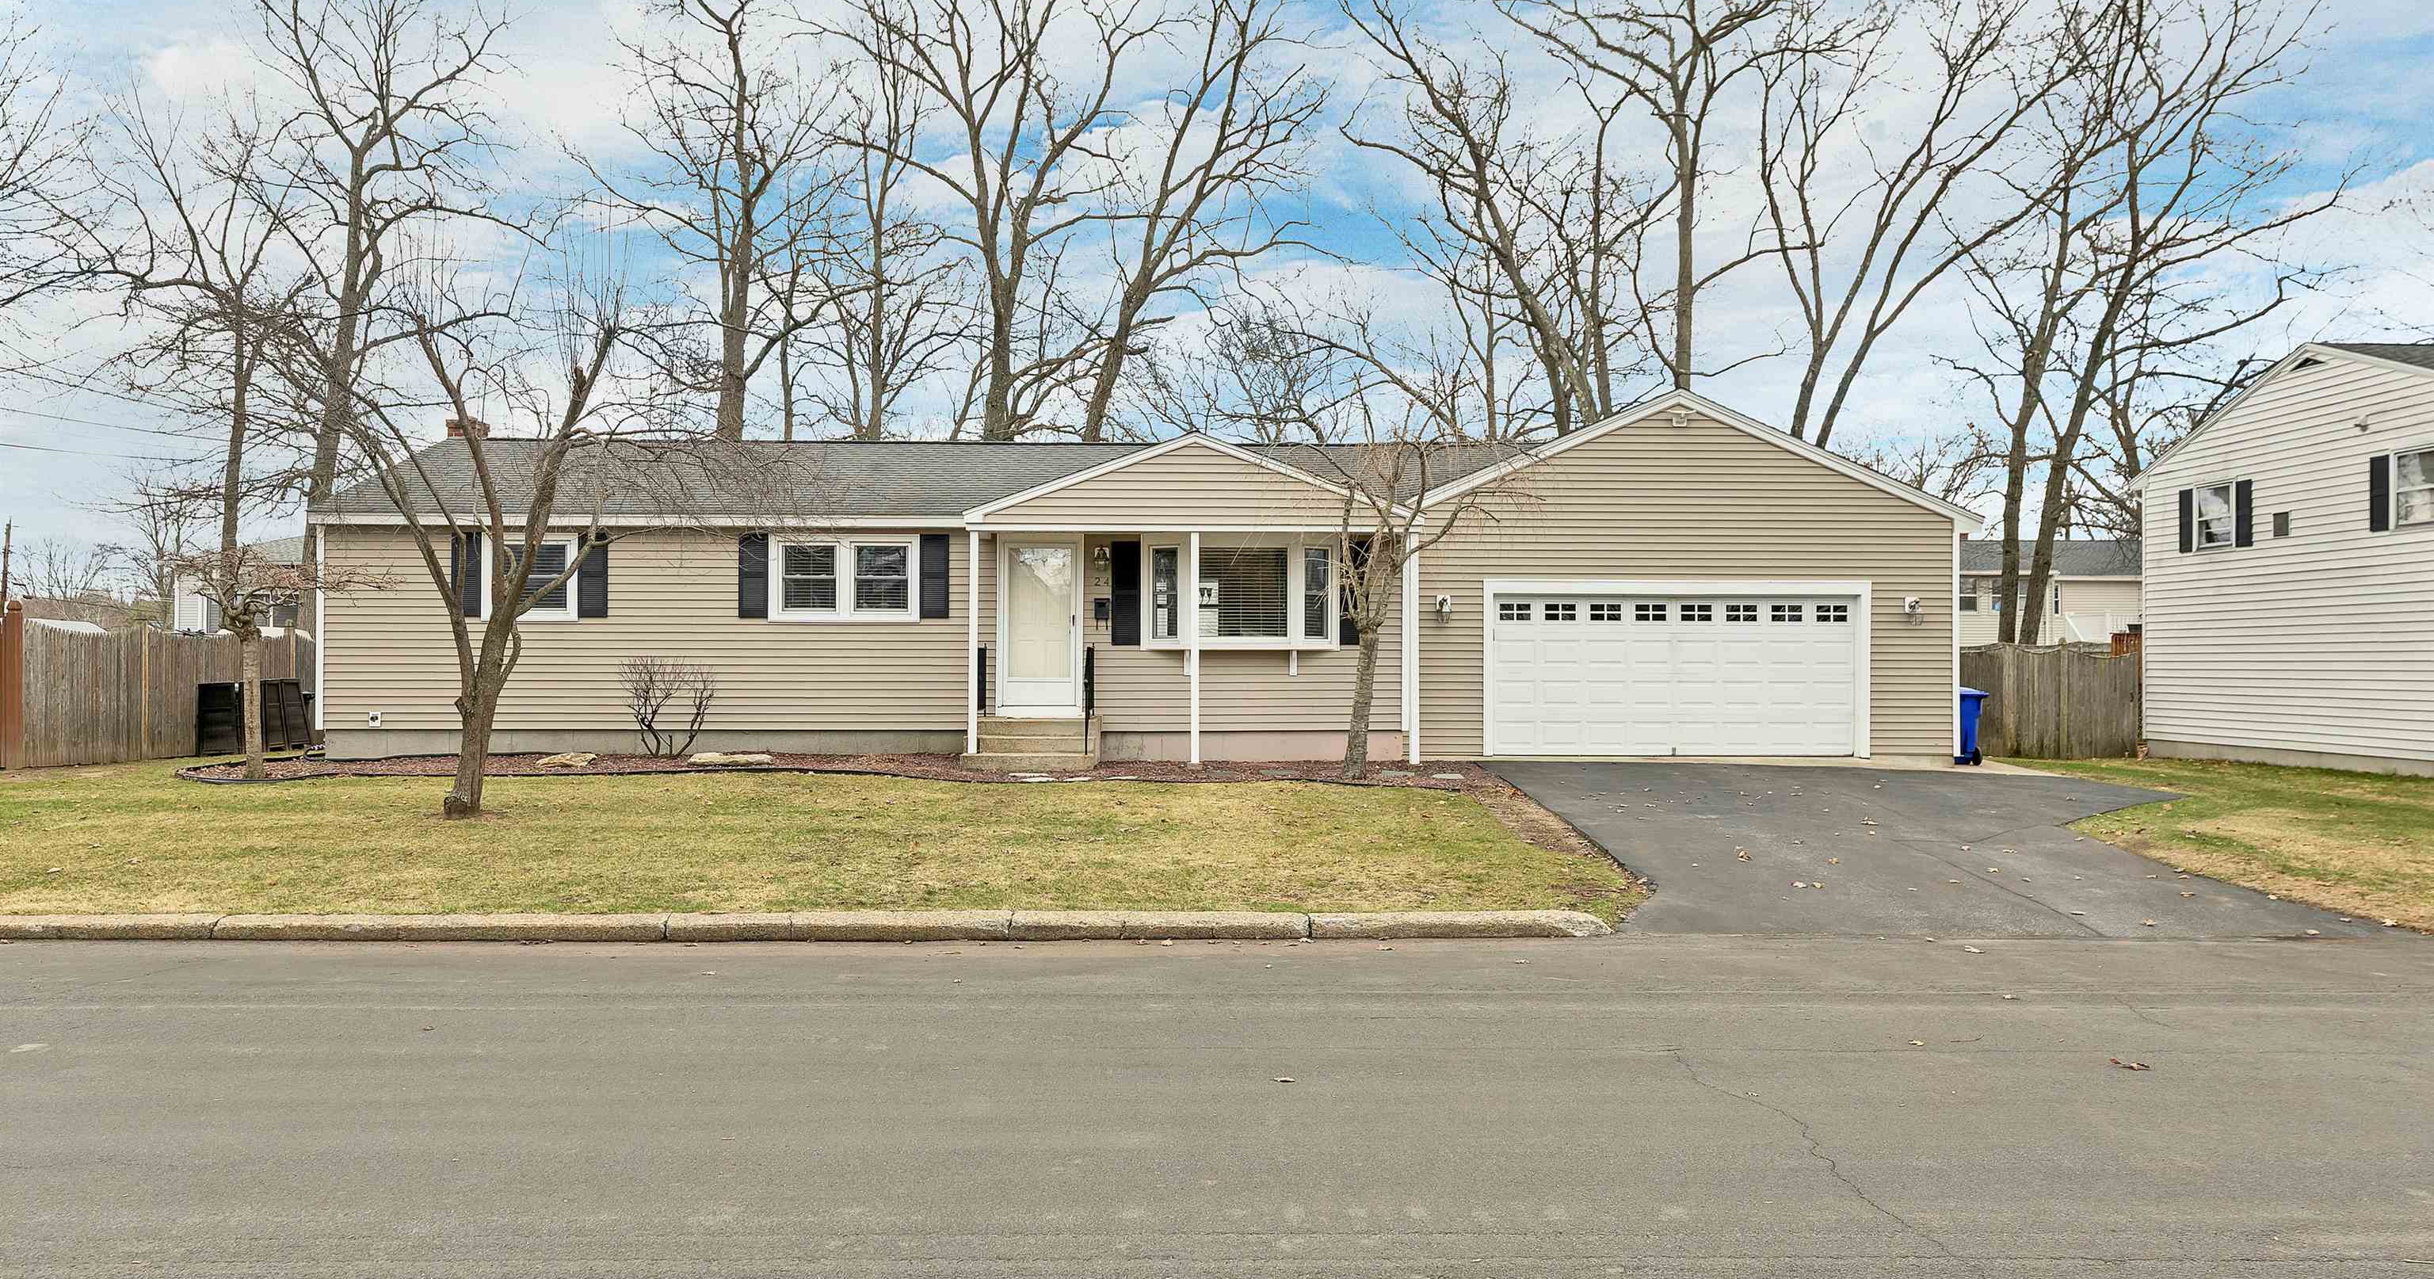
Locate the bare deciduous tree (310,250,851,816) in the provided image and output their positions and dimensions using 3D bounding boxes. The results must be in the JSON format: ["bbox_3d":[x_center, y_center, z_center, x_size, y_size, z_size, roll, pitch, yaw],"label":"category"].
[{"bbox_3d":[-5.500,-0.940,14.000,4.450,4.950,4.000,0,0,-1],"label":"bare deciduous tree"}]

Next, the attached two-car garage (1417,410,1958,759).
[{"bbox_3d":[6.050,-0.784,24.884,7.390,4.780,6.900,0,-1,-2],"label":"attached two-car garage"}]

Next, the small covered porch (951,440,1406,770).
[{"bbox_3d":[-0.330,-0.440,19.750,5.450,3.920,1.750,0,0,-1],"label":"small covered porch"}]

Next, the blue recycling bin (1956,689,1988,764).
[{"bbox_3d":[10.220,1.200,22.250,0.740,1.090,0.630,0,-1,21],"label":"blue recycling bin"}]

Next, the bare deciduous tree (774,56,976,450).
[{"bbox_3d":[-8.627,-6.438,41.000,4.902,16.825,4.657,0,-1,-2],"label":"bare deciduous tree"}]

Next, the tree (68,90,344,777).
[{"bbox_3d":[-11.100,-2.270,17.900,3.050,7.550,2.900,0,0,-1],"label":"tree"}]

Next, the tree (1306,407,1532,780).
[{"bbox_3d":[2.190,-0.500,17.700,2.450,4.050,2.300,0,0,-1],"label":"tree"}]

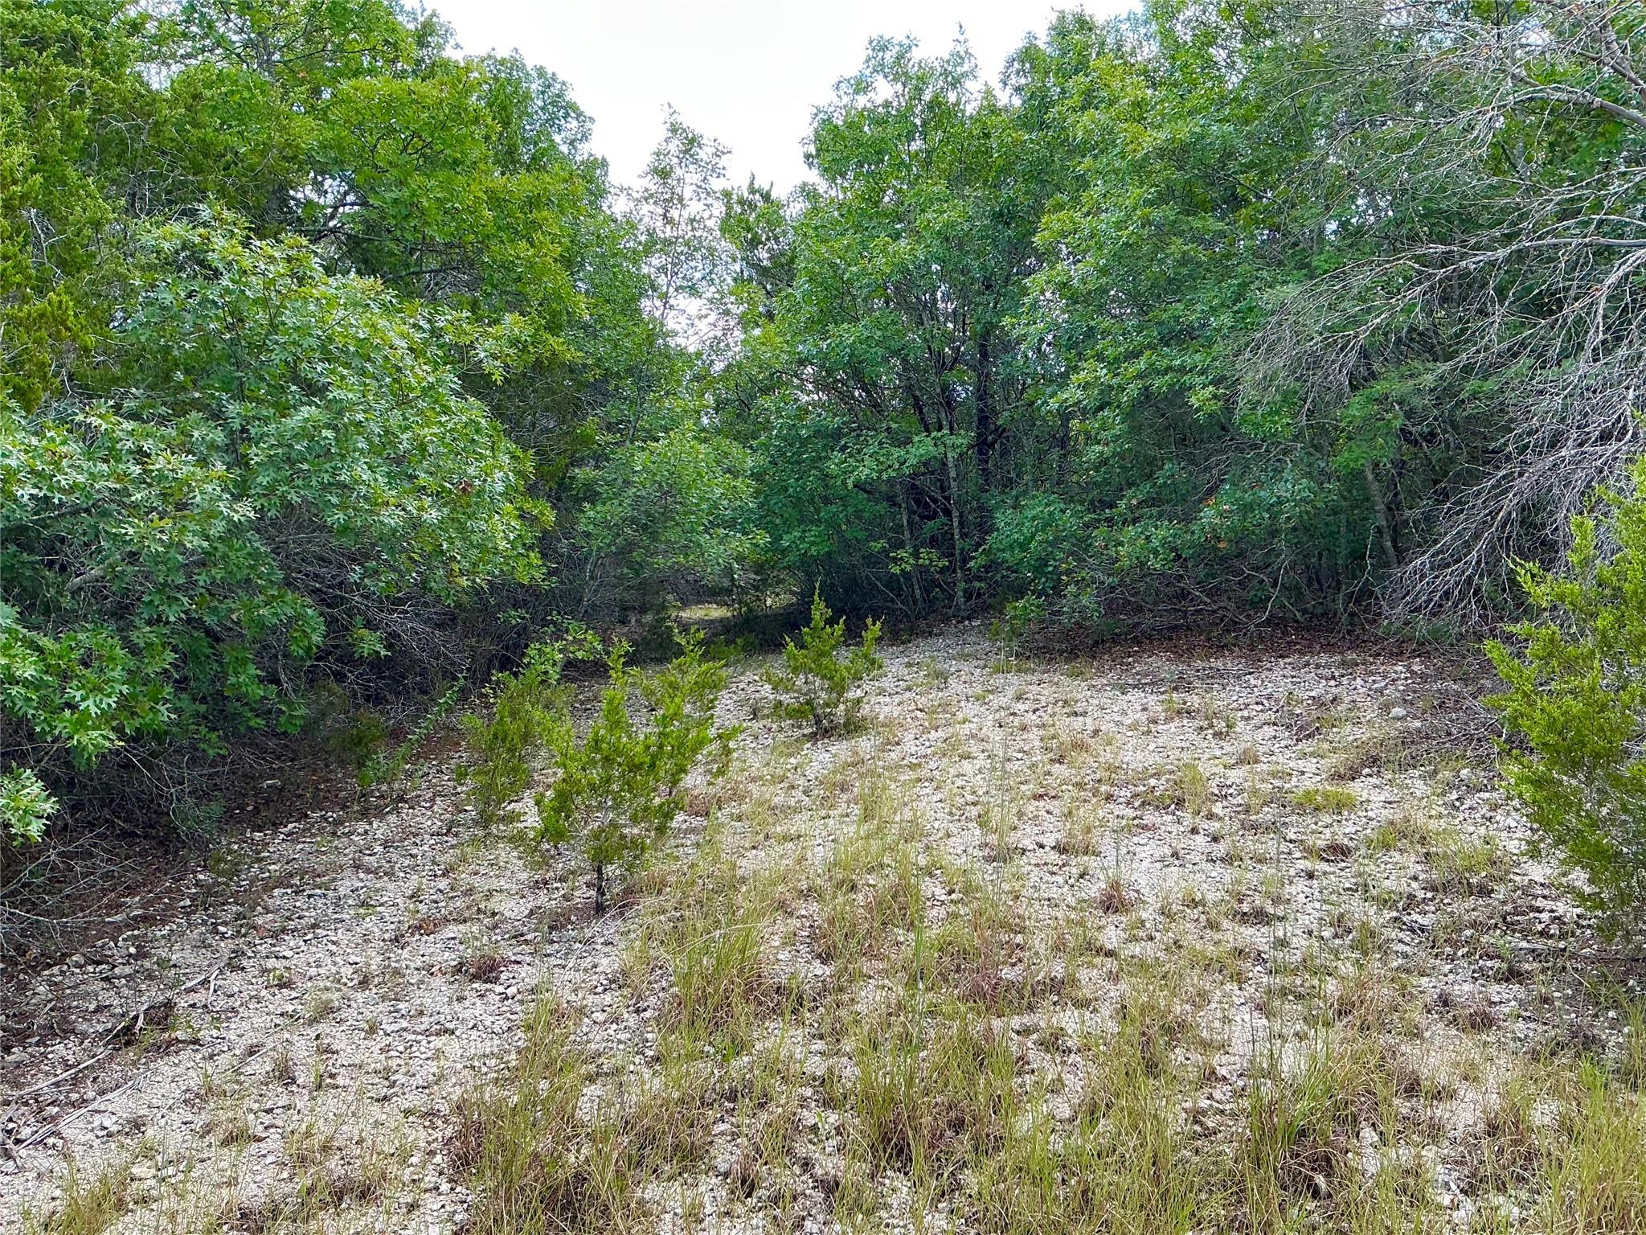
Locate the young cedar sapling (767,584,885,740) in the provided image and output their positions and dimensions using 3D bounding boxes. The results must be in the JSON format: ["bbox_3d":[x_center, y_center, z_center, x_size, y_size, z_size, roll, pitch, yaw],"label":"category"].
[{"bbox_3d":[0.005,0.365,10.800,0.960,1.200,0.900,0,3,0],"label":"young cedar sapling"}]

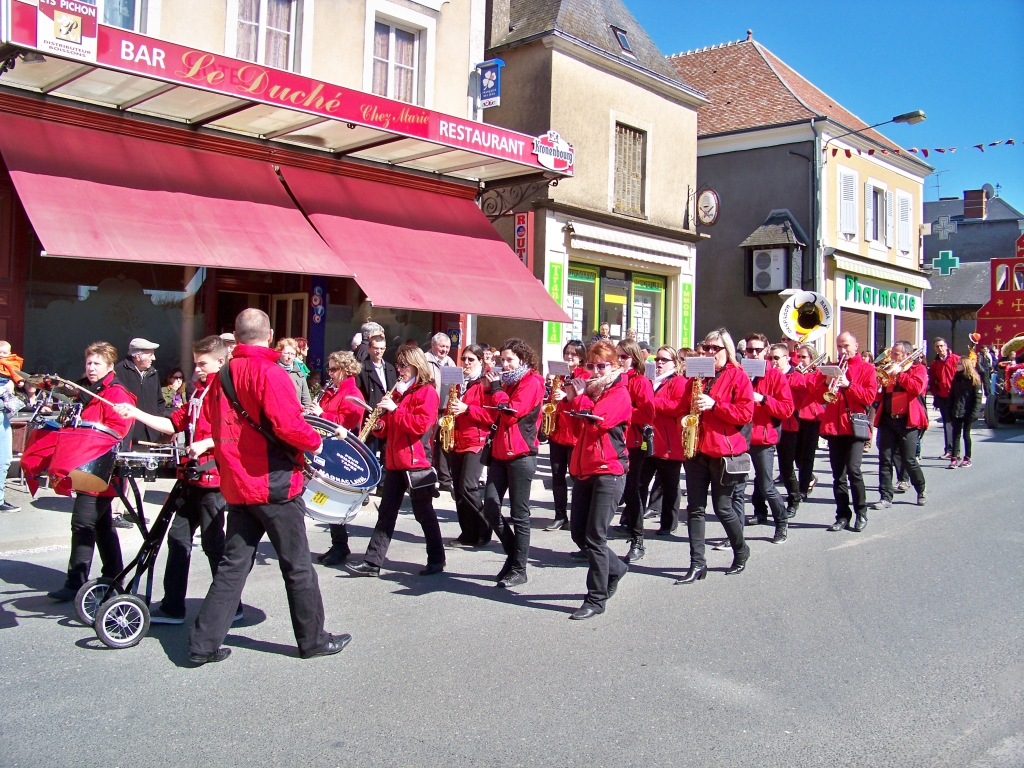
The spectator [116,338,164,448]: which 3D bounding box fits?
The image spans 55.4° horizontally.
[{"bbox_3d":[-3.340,0.435,8.750,0.520,1.690,0.360,1,0,-45],"label":"spectator"}]

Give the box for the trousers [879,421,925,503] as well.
[{"bbox_3d":[4.090,0.803,10.250,0.420,0.950,0.550,2,1,43],"label":"trousers"}]

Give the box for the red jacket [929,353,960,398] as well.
[{"bbox_3d":[6.350,-0.117,14.300,0.500,0.660,0.300,1,0,33],"label":"red jacket"}]

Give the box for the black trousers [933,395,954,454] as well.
[{"bbox_3d":[6.540,0.580,14.700,0.400,0.970,0.300,1,0,34],"label":"black trousers"}]

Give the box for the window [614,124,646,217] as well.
[{"bbox_3d":[2.193,-3.960,18.063,0.150,1.620,0.920,2,1,43],"label":"window"}]

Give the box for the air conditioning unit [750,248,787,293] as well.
[{"bbox_3d":[6.753,-2.976,25.600,0.900,1.080,0.360,2,1,43],"label":"air conditioning unit"}]

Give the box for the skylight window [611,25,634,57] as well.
[{"bbox_3d":[2.032,-6.216,17.795,0.460,0.660,0.120,1,-23,-47],"label":"skylight window"}]

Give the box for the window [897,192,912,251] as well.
[{"bbox_3d":[11.124,-4.563,27.668,0.120,1.520,0.930,2,1,45],"label":"window"}]

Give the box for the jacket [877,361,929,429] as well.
[{"bbox_3d":[4.040,0.130,10.100,0.580,0.720,0.440,1,0,38],"label":"jacket"}]

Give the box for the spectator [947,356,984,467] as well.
[{"bbox_3d":[6.190,0.390,13.400,0.370,1.510,0.450,1,0,-30],"label":"spectator"}]

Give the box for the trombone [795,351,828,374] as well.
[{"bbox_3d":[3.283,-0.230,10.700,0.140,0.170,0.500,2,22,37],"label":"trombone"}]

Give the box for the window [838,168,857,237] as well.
[{"bbox_3d":[8.900,-4.820,25.900,1.000,1.660,0.120,1,0,-45],"label":"window"}]

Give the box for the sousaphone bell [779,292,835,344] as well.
[{"bbox_3d":[3.620,-0.830,12.000,0.660,0.660,0.330,1,0,29],"label":"sousaphone bell"}]

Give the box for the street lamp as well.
[{"bbox_3d":[8.960,-6.190,24.130,0.300,0.800,2.550,1,0,-45],"label":"street lamp"}]

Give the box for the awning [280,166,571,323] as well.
[{"bbox_3d":[-1.246,-2.112,14.970,3.950,2.163,2.250,1,0,-44],"label":"awning"}]

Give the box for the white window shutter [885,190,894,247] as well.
[{"bbox_3d":[10.248,-4.479,26.500,0.440,1.520,0.045,1,0,-45],"label":"white window shutter"}]

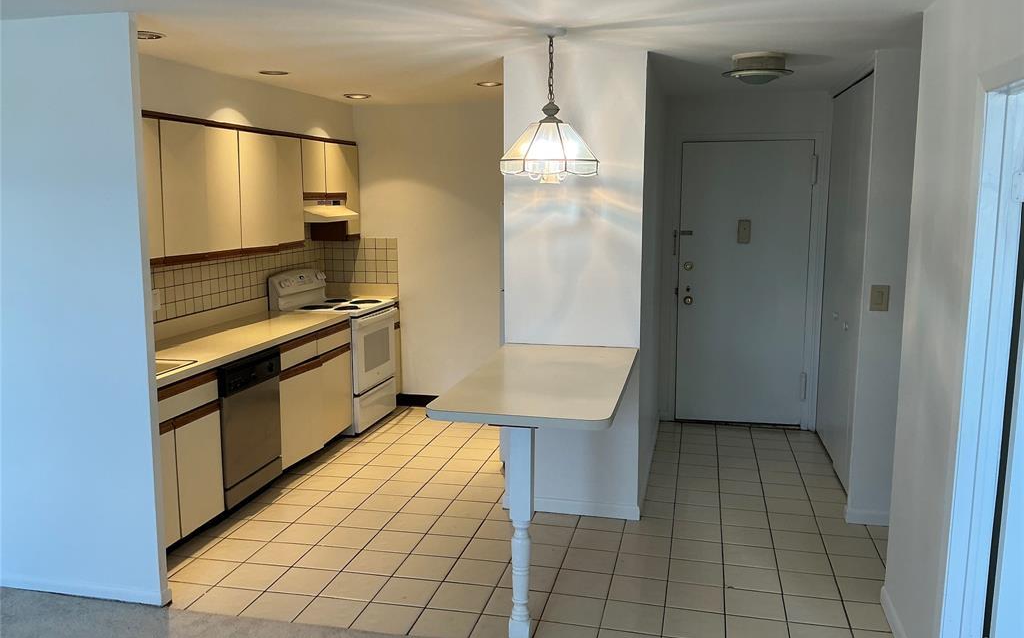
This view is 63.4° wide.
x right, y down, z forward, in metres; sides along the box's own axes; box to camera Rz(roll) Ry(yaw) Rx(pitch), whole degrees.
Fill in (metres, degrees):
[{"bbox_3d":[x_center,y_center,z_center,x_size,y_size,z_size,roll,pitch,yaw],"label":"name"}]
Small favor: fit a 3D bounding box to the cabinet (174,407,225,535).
[{"bbox_3d":[-1.770,0.729,4.101,0.520,0.542,0.365,2,8,13],"label":"cabinet"}]

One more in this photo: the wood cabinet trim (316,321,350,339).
[{"bbox_3d":[-1.201,0.073,5.568,0.020,0.045,0.501,2,9,13],"label":"wood cabinet trim"}]

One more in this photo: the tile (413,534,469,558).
[{"bbox_3d":[-0.348,1.147,4.170,0.243,0.010,0.243,2,8,13],"label":"tile"}]

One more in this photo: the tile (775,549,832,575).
[{"bbox_3d":[1.395,1.168,3.968,0.243,0.010,0.240,2,9,13],"label":"tile"}]

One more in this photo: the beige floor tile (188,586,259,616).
[{"bbox_3d":[-1.239,1.228,3.593,0.239,0.012,0.221,2,9,13],"label":"beige floor tile"}]

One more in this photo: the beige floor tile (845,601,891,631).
[{"bbox_3d":[1.484,1.251,3.472,0.152,0.012,0.235,2,9,13],"label":"beige floor tile"}]

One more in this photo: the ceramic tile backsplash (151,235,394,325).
[{"bbox_3d":[-1.494,-0.306,5.656,0.632,0.374,2.319,2,9,13],"label":"ceramic tile backsplash"}]

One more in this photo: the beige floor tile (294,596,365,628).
[{"bbox_3d":[-0.768,1.250,3.510,0.243,0.010,0.243,2,8,13],"label":"beige floor tile"}]

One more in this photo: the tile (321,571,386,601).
[{"bbox_3d":[-0.707,1.215,3.748,0.243,0.010,0.243,2,8,13],"label":"tile"}]

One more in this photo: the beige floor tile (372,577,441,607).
[{"bbox_3d":[-0.456,1.208,3.649,0.243,0.012,0.243,2,8,13],"label":"beige floor tile"}]

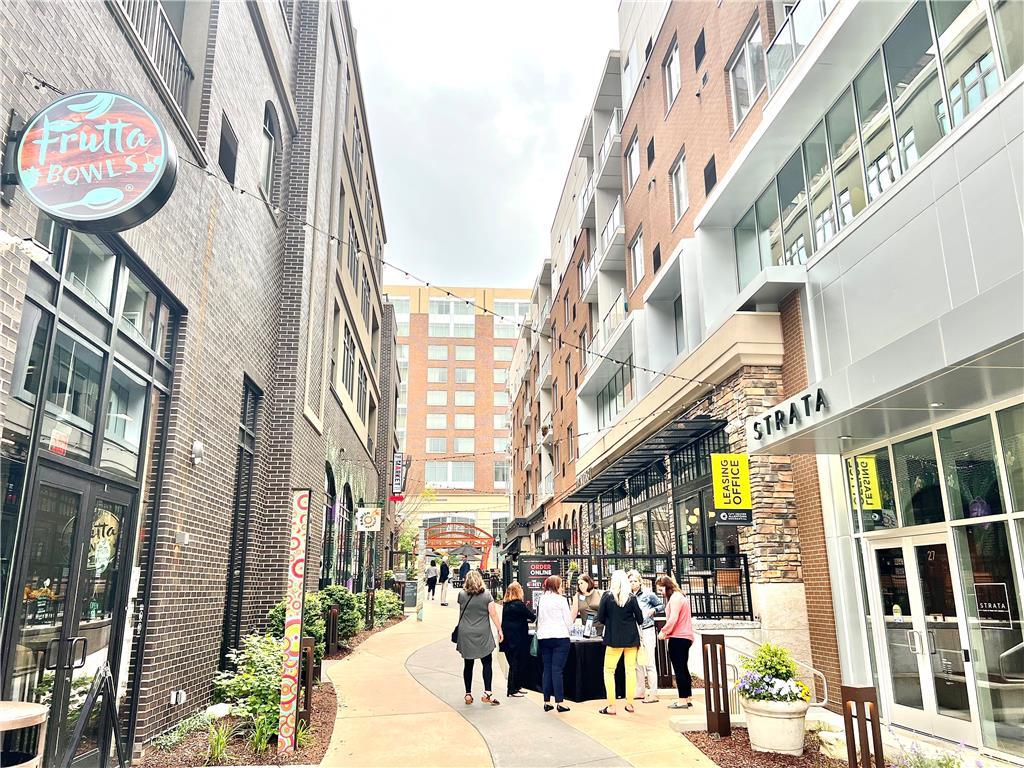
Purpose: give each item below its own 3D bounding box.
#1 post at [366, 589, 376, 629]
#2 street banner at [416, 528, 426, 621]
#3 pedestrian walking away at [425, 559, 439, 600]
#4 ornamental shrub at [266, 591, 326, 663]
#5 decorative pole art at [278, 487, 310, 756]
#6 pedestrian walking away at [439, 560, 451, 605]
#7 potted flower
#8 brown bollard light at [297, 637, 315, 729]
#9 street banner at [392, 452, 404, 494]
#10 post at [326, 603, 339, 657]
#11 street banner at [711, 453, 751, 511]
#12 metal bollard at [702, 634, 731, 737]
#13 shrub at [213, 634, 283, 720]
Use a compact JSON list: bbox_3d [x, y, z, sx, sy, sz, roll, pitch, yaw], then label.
[{"bbox_3d":[-3.384,5.390,18.413,0.160,0.908,0.160,-10,-18,34],"label":"post"},{"bbox_3d":[-2.462,5.114,20.750,0.160,2.423,0.140,1,-15,-5],"label":"street banner"},{"bbox_3d":[-3.354,8.242,32.168,0.480,1.630,0.360,1,-15,-5],"label":"pedestrian walking away"},{"bbox_3d":[-3.123,3.654,11.196,0.920,1.180,0.930,1,-15,-5],"label":"ornamental shrub"},{"bbox_3d":[-2.131,2.279,7.564,0.152,2.469,0.135,1,-15,-5],"label":"decorative pole art"},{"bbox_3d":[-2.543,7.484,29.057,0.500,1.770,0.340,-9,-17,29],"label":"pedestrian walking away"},{"bbox_3d":[2.617,3.068,7.668,0.740,0.980,0.730,1,-15,-5],"label":"potted flower"},{"bbox_3d":[-2.296,3.304,8.523,0.155,0.941,0.155,1,-15,-5],"label":"brown bollard light"},{"bbox_3d":[-4.913,3.870,33.219,0.400,1.799,0.170,1,-15,-5],"label":"street banner"},{"bbox_3d":[-3.597,4.967,15.454,0.180,0.980,0.180,1,-15,-5],"label":"post"},{"bbox_3d":[3.596,1.625,12.580,0.620,0.950,0.040,1,-15,-5],"label":"street banner"},{"bbox_3d":[2.024,2.971,7.618,0.153,0.933,0.153,8,-17,-30],"label":"metal bollard"},{"bbox_3d":[-2.968,3.346,8.796,0.800,0.880,0.820,1,-15,-5],"label":"shrub"}]

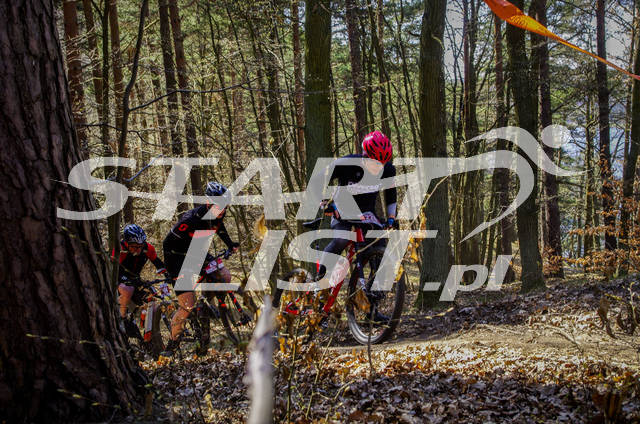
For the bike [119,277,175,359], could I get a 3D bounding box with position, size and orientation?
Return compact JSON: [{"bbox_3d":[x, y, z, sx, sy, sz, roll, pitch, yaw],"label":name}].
[{"bbox_3d":[-1.900,1.160,9.420,0.700,1.060,1.800,-2,-4,-34],"label":"bike"}]

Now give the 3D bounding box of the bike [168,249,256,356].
[{"bbox_3d":[-1.030,0.931,8.718,0.700,1.060,1.840,-20,1,-32],"label":"bike"}]

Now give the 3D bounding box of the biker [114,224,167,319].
[{"bbox_3d":[-1.970,0.730,9.500,0.660,1.240,0.880,-2,1,-34],"label":"biker"}]

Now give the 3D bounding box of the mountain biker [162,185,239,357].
[{"bbox_3d":[-1.105,0.527,8.600,0.620,1.580,0.820,-6,6,-33],"label":"mountain biker"}]

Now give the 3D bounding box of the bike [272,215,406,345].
[{"bbox_3d":[0.109,0.562,7.289,0.700,1.060,1.840,10,-16,-30],"label":"bike"}]

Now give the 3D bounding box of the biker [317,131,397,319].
[{"bbox_3d":[0.277,0.098,7.200,0.620,1.480,0.750,-6,6,-33],"label":"biker"}]

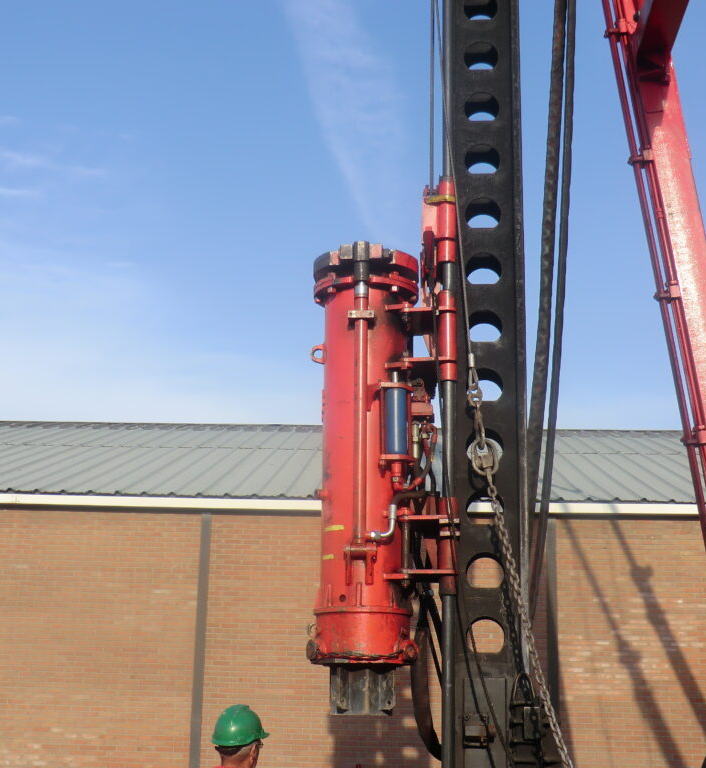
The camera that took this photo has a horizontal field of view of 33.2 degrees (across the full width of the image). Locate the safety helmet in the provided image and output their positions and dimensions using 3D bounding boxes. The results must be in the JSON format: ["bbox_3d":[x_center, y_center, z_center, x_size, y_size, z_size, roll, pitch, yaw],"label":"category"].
[{"bbox_3d":[-0.485,1.460,5.100,0.215,0.155,0.280,-12,-11,34],"label":"safety helmet"}]

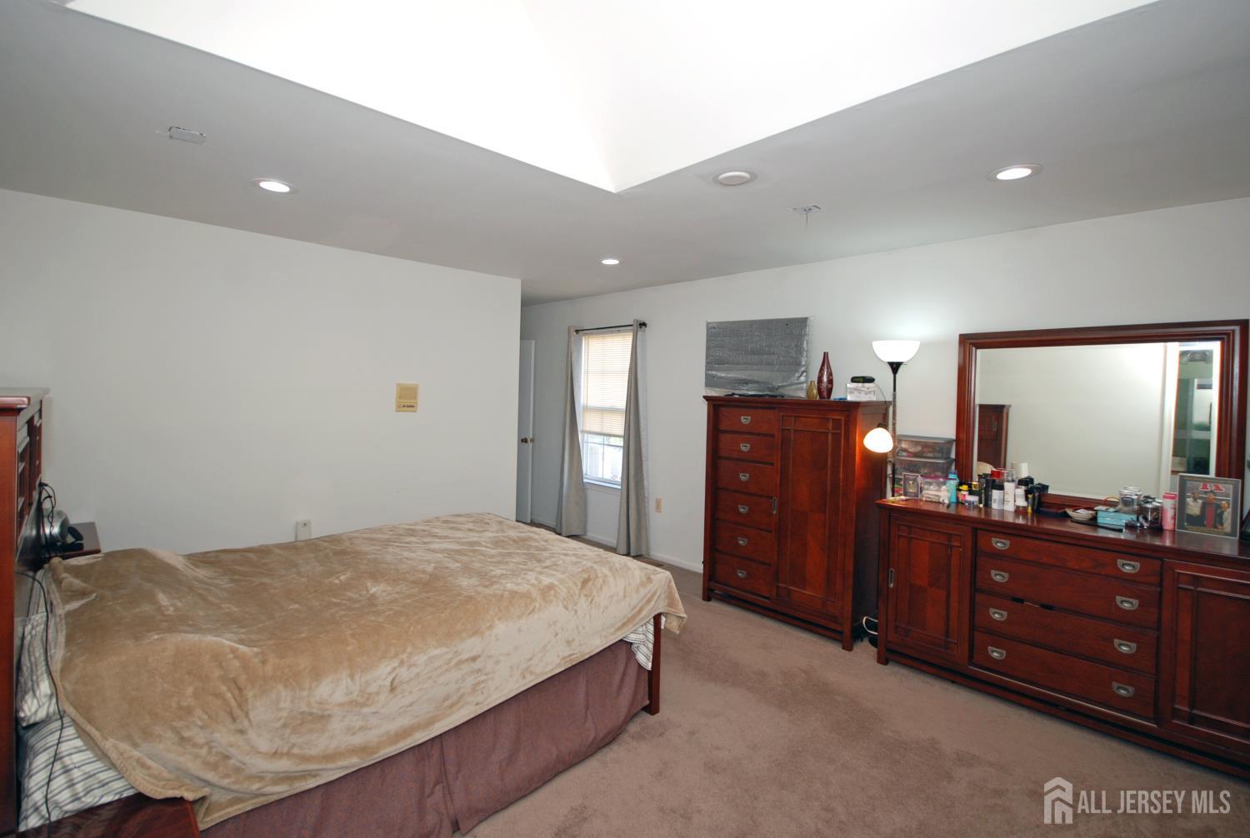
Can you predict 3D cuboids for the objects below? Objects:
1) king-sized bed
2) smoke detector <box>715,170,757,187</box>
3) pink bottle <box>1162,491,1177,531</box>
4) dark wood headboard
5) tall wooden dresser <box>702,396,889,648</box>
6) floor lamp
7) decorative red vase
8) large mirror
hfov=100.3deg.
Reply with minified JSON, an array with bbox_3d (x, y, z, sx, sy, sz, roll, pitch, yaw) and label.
[{"bbox_3d":[-1.034,1.029,2.320,2.040,0.710,1.640,-2,5,-45],"label":"king-sized bed"},{"bbox_3d":[0.442,-0.966,2.101,0.135,0.035,0.135,0,4,0],"label":"smoke detector"},{"bbox_3d":[2.519,0.427,2.414,0.050,0.180,0.050,4,5,43],"label":"pink bottle"},{"bbox_3d":[-1.779,0.664,1.556,1.680,1.510,0.100,4,5,43],"label":"dark wood headboard"},{"bbox_3d":[1.098,0.613,3.578,1.090,1.486,0.470,4,5,43],"label":"tall wooden dresser"},{"bbox_3d":[1.626,0.461,3.190,0.290,1.860,0.290,4,5,43],"label":"floor lamp"},{"bbox_3d":[1.309,-0.287,3.403,0.100,0.310,0.100,4,5,43],"label":"decorative red vase"},{"bbox_3d":[2.305,0.017,2.647,1.080,0.950,0.060,4,5,43],"label":"large mirror"}]

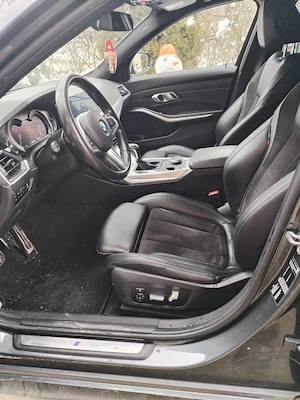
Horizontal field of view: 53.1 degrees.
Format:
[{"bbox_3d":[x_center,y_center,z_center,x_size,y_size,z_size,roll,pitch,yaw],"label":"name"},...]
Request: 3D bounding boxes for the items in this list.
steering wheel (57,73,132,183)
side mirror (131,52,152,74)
[{"bbox_3d":[-0.183,-0.227,0.993,0.100,0.370,0.370,-21,23,21],"label":"steering wheel"},{"bbox_3d":[-0.079,-0.940,2.075,0.130,0.145,0.220,7,31,27],"label":"side mirror"}]

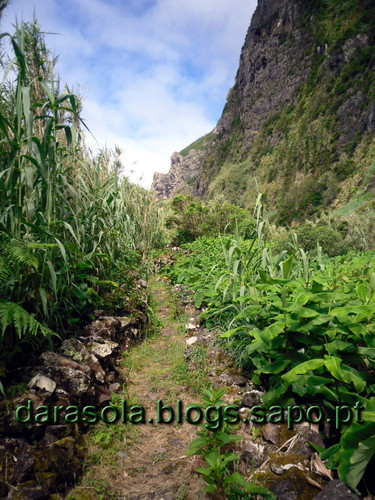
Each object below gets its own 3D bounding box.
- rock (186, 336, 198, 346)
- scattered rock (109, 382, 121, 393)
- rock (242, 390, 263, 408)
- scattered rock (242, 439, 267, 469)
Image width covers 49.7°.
[{"bbox_3d":[0.087,1.584,7.000,0.210,0.130,0.180,0,2,0],"label":"rock"},{"bbox_3d":[-0.830,1.564,4.600,0.140,0.090,0.120,0,2,0],"label":"scattered rock"},{"bbox_3d":[0.599,1.368,3.700,0.180,0.135,0.145,0,1,0],"label":"rock"},{"bbox_3d":[0.489,1.484,2.950,0.180,0.160,0.170,0,2,0],"label":"scattered rock"}]

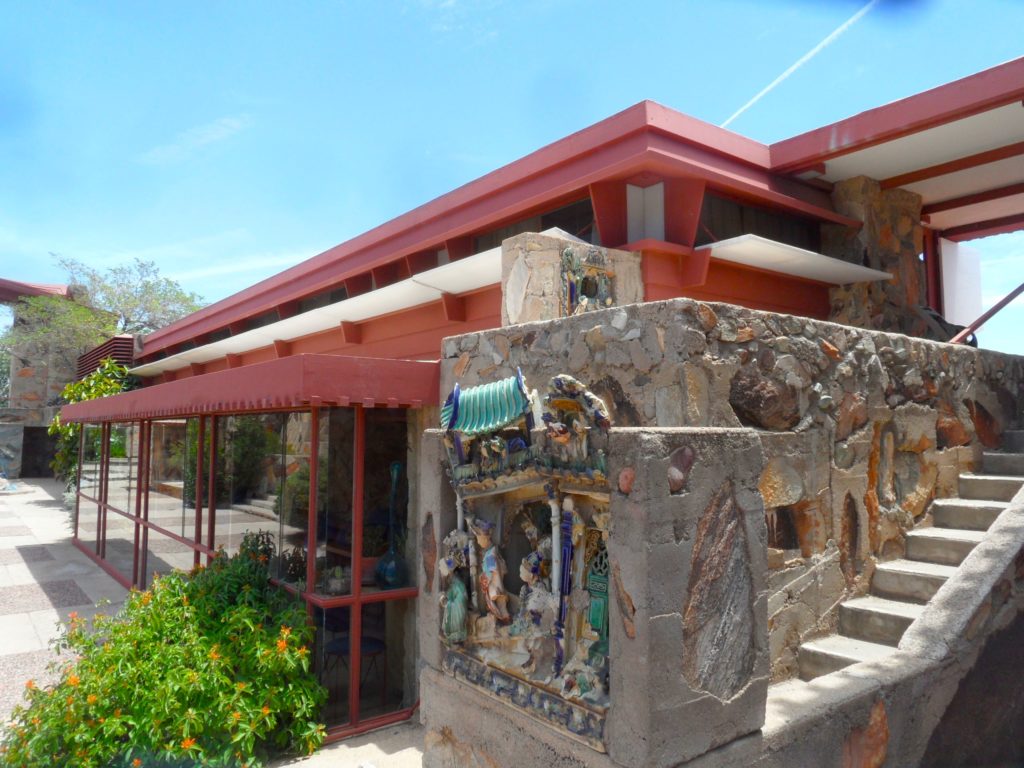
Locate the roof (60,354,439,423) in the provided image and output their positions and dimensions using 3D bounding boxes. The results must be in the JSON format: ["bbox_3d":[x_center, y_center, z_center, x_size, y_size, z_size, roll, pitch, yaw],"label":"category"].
[{"bbox_3d":[-4.055,0.280,8.437,1.050,0.310,10.370,4,-5,-39],"label":"roof"}]

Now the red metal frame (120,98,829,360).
[{"bbox_3d":[-2.805,-1.163,11.357,2.700,0.450,15.150,4,-5,-39],"label":"red metal frame"}]

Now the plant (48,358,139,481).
[{"bbox_3d":[-7.650,0.765,12.946,1.170,2.380,1.200,4,-5,-39],"label":"plant"}]

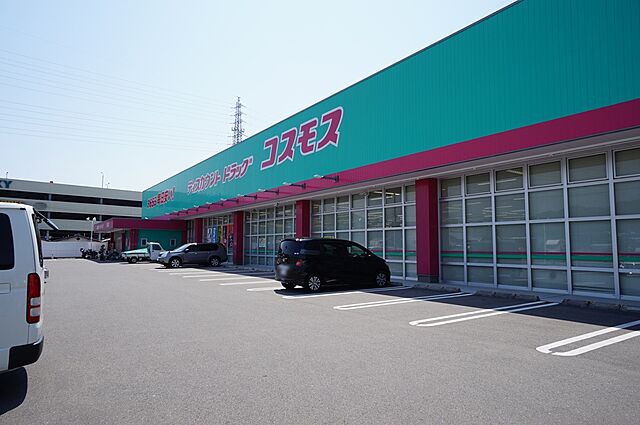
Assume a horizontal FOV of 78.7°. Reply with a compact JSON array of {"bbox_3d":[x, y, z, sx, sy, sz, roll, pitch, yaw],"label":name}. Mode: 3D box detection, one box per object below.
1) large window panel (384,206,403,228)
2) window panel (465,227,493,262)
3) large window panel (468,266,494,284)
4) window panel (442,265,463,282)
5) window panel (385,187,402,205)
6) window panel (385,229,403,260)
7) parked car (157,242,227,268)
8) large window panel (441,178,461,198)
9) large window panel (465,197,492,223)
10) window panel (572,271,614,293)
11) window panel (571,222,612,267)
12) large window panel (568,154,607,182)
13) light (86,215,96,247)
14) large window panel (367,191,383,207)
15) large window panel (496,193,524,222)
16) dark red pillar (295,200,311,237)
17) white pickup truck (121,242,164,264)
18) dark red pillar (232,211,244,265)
[{"bbox_3d":[3.351,0.231,17.776,0.080,0.930,1.070,4,-6,-36],"label":"large window panel"},{"bbox_3d":[5.926,1.186,14.557,0.080,1.370,1.060,5,-7,-37],"label":"window panel"},{"bbox_3d":[5.777,2.252,14.036,0.070,0.670,1.050,5,-7,-36],"label":"large window panel"},{"bbox_3d":[5.151,2.350,15.095,0.080,0.610,0.980,4,-6,-36],"label":"window panel"},{"bbox_3d":[3.398,-0.778,18.161,0.080,0.800,1.080,5,-7,-37],"label":"window panel"},{"bbox_3d":[3.303,1.466,17.555,0.070,1.370,1.100,5,-7,-36],"label":"window panel"},{"bbox_3d":[-8.900,2.965,27.370,4.600,1.720,1.810,4,-6,-35],"label":"parked car"},{"bbox_3d":[5.172,-0.944,15.368,0.080,0.740,0.980,4,-6,-36],"label":"large window panel"},{"bbox_3d":[5.838,-0.061,14.366,0.080,0.930,1.070,4,-6,-36],"label":"large window panel"},{"bbox_3d":[7.835,2.006,11.216,0.070,0.670,1.070,5,-7,-36],"label":"window panel"},{"bbox_3d":[7.850,0.921,11.321,0.070,1.370,1.070,5,-7,-36],"label":"window panel"},{"bbox_3d":[7.861,-1.284,11.483,0.060,0.714,0.995,4,-6,-36],"label":"large window panel"},{"bbox_3d":[-30.937,3.352,53.000,1.350,5.500,0.400,5,-7,-37],"label":"light"},{"bbox_3d":[2.604,-0.672,18.534,0.060,0.760,0.983,4,-6,-36],"label":"large window panel"},{"bbox_3d":[6.483,-0.157,13.341,0.070,0.970,1.060,5,-7,-36],"label":"large window panel"},{"bbox_3d":[-1.009,1.337,22.742,0.585,4.095,0.659,4,-6,-36],"label":"dark red pillar"},{"bbox_3d":[-15.649,3.627,34.800,3.400,1.780,1.475,3,-6,-36],"label":"white pickup truck"},{"bbox_3d":[-6.263,1.937,29.790,0.585,4.072,0.679,4,-6,-36],"label":"dark red pillar"}]

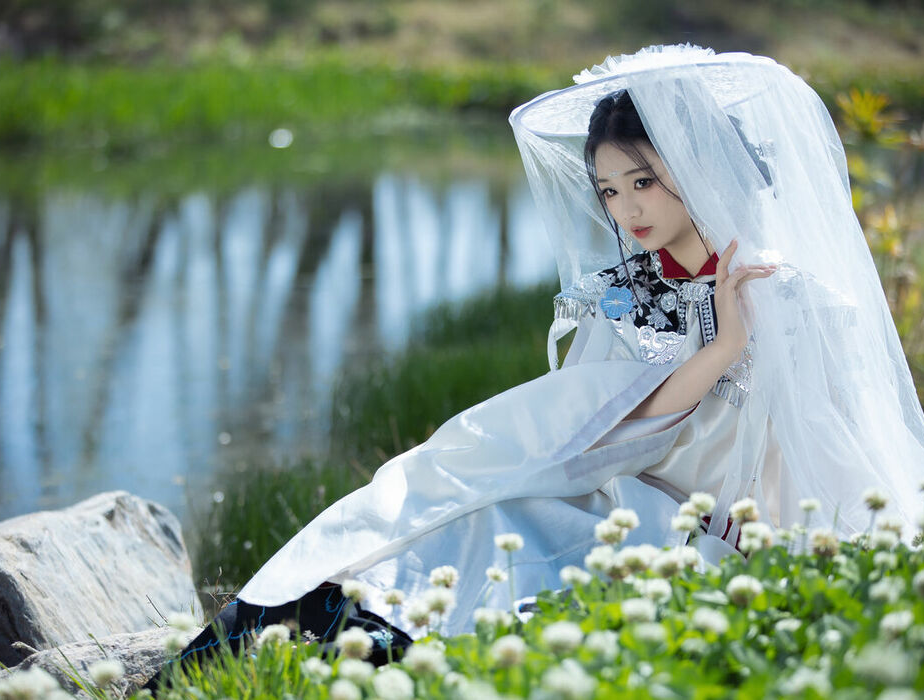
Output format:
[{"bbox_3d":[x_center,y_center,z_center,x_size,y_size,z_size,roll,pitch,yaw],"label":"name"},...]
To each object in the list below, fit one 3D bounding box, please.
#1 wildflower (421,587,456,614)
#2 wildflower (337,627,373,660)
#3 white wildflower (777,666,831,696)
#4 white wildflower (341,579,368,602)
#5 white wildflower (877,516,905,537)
[{"bbox_3d":[-0.029,0.306,3.746,0.038,0.033,0.038,0,7,0],"label":"wildflower"},{"bbox_3d":[-0.143,0.393,4.100,0.047,0.044,0.047,0,6,0],"label":"wildflower"},{"bbox_3d":[0.403,0.390,3.600,0.062,0.034,0.043,0,6,0],"label":"white wildflower"},{"bbox_3d":[-0.134,0.299,3.802,0.030,0.028,0.030,0,7,0],"label":"white wildflower"},{"bbox_3d":[0.553,0.228,3.950,0.032,0.024,0.031,0,7,0],"label":"white wildflower"}]

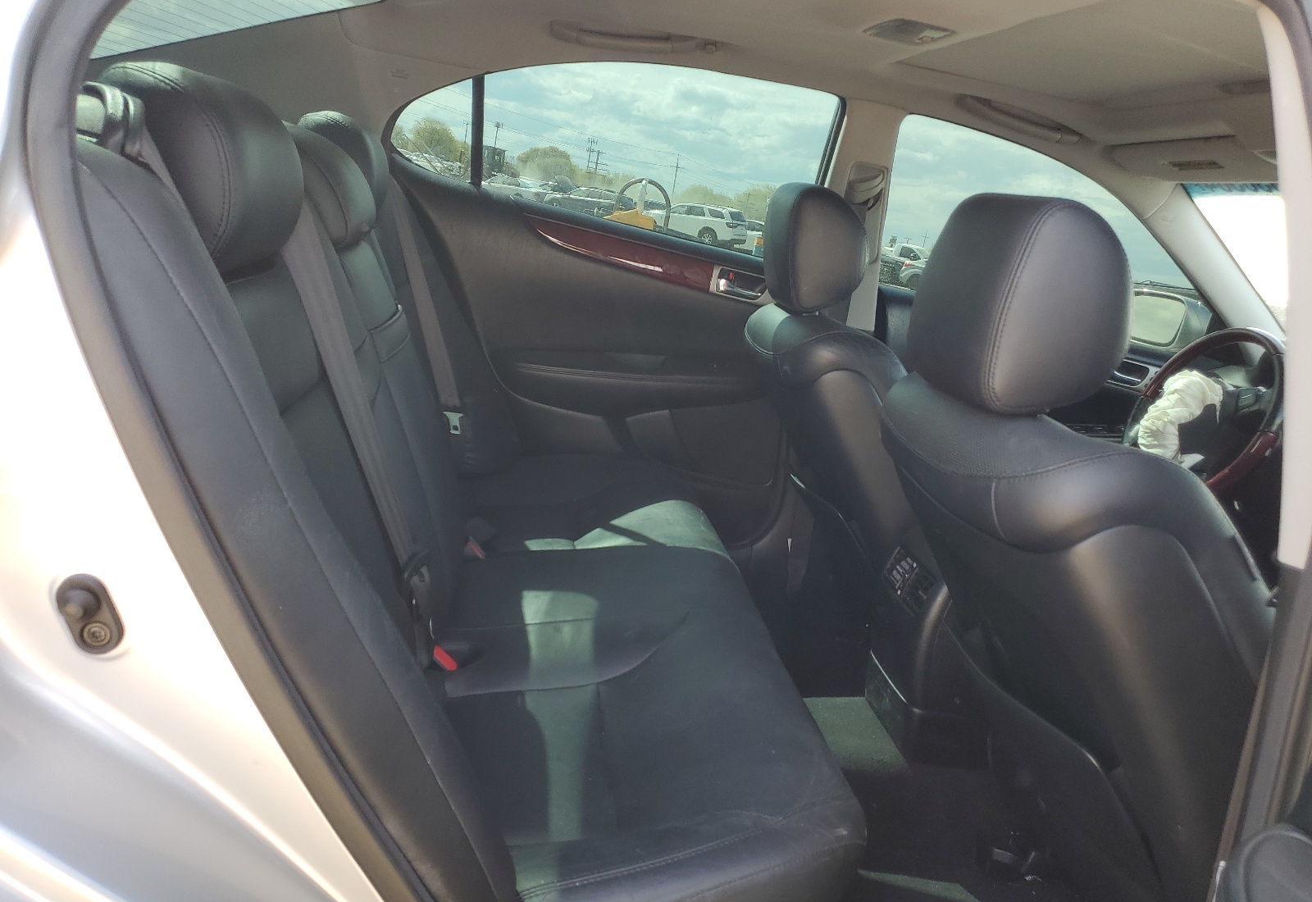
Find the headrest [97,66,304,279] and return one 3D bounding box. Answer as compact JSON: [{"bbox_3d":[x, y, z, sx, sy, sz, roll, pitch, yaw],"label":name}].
[{"bbox_3d":[-0.405,-0.257,0.907,0.155,0.180,0.260,-8,16,-6],"label":"headrest"}]

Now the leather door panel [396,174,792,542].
[{"bbox_3d":[-0.097,-0.154,2.040,0.920,0.690,0.140,7,14,-10],"label":"leather door panel"}]

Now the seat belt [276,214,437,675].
[{"bbox_3d":[-0.335,-0.002,1.166,0.070,0.600,0.070,-13,17,-5],"label":"seat belt"}]

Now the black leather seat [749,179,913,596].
[{"bbox_3d":[0.542,0.064,1.871,0.840,0.990,0.530,7,14,-10],"label":"black leather seat"}]

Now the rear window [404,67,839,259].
[{"bbox_3d":[-0.083,-0.584,1.912,0.840,0.340,0.040,7,33,-10],"label":"rear window"}]

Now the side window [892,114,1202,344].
[{"bbox_3d":[0.855,-0.441,2.091,0.900,0.380,0.040,7,33,-10],"label":"side window"}]

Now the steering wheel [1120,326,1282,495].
[{"bbox_3d":[1.053,-0.071,1.909,0.110,0.390,0.390,31,9,-15],"label":"steering wheel"}]

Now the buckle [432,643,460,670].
[{"bbox_3d":[-0.262,0.258,1.229,0.022,0.035,0.030,-10,17,-6],"label":"buckle"}]

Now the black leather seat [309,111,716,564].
[{"bbox_3d":[-0.293,-0.110,1.740,0.780,0.830,0.530,7,14,-10],"label":"black leather seat"}]

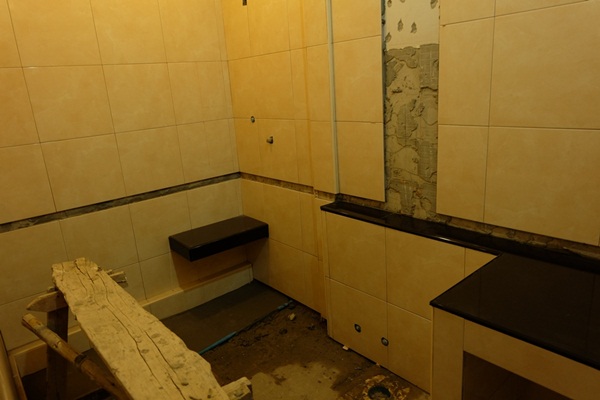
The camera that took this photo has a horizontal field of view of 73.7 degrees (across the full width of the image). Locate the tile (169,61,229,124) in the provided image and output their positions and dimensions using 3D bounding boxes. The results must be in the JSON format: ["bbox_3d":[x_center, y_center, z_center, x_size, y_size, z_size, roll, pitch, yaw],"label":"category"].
[{"bbox_3d":[-0.700,-0.739,2.763,0.398,0.400,0.012,-17,21,-38],"label":"tile"}]

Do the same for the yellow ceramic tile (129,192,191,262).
[{"bbox_3d":[-0.935,0.176,2.751,0.396,0.412,0.012,-17,20,-37],"label":"yellow ceramic tile"}]

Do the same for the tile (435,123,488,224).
[{"bbox_3d":[0.691,-0.120,1.718,0.012,0.400,0.221,-17,21,-38],"label":"tile"}]

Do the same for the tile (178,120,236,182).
[{"bbox_3d":[-0.665,-0.351,2.865,0.396,0.400,0.012,-17,20,-37],"label":"tile"}]

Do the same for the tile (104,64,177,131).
[{"bbox_3d":[-0.997,-0.644,2.518,0.396,0.400,0.012,-17,20,-37],"label":"tile"}]

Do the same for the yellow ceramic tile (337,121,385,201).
[{"bbox_3d":[0.308,-0.214,2.137,0.012,0.400,0.356,-17,21,-38],"label":"yellow ceramic tile"}]

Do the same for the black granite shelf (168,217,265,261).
[{"bbox_3d":[-0.561,0.267,2.853,0.612,0.094,0.344,-17,20,-37],"label":"black granite shelf"}]

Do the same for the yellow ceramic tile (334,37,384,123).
[{"bbox_3d":[0.287,-0.587,1.990,0.012,0.396,0.318,-17,20,-37],"label":"yellow ceramic tile"}]

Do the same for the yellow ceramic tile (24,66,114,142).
[{"bbox_3d":[-1.301,-0.555,2.275,0.398,0.400,0.012,-17,21,-38],"label":"yellow ceramic tile"}]

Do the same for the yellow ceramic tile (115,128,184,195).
[{"bbox_3d":[-0.968,-0.261,2.627,0.396,0.400,0.012,-17,20,-37],"label":"yellow ceramic tile"}]

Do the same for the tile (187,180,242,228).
[{"bbox_3d":[-0.641,0.079,2.999,0.398,0.404,0.012,-17,21,-38],"label":"tile"}]

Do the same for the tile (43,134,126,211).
[{"bbox_3d":[-1.271,-0.170,2.389,0.396,0.400,0.012,-17,20,-37],"label":"tile"}]

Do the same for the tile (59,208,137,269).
[{"bbox_3d":[-1.242,0.263,2.511,0.398,0.404,0.012,-17,21,-38],"label":"tile"}]

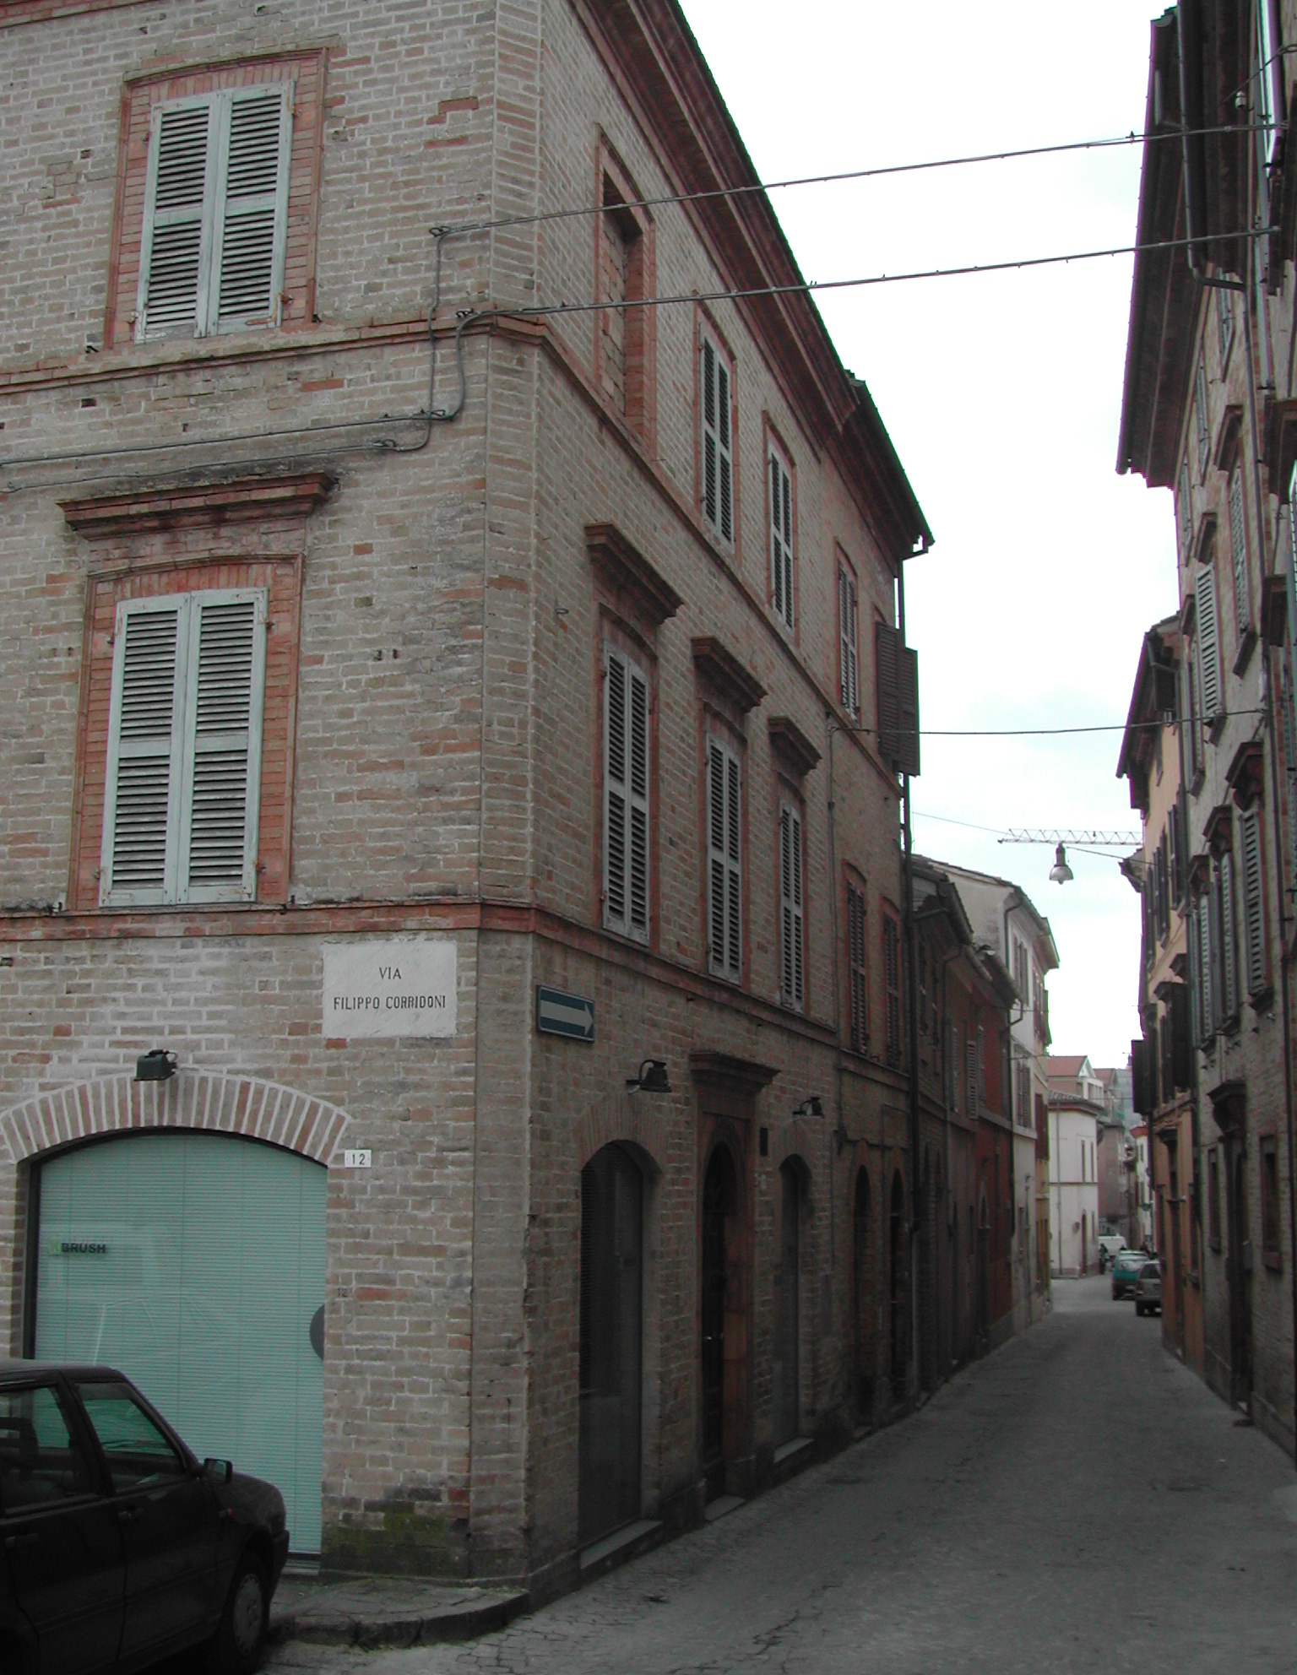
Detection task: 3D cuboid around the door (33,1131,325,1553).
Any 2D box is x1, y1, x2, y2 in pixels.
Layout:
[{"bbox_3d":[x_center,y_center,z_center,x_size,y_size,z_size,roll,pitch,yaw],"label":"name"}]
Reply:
[{"bbox_3d":[-2.590,2.703,10.390,1.860,2.200,0.100,-3,-11,15],"label":"door"}]

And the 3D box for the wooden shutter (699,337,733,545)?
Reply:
[{"bbox_3d":[0.526,-3.175,15.210,0.090,1.552,0.996,-3,-11,16],"label":"wooden shutter"}]

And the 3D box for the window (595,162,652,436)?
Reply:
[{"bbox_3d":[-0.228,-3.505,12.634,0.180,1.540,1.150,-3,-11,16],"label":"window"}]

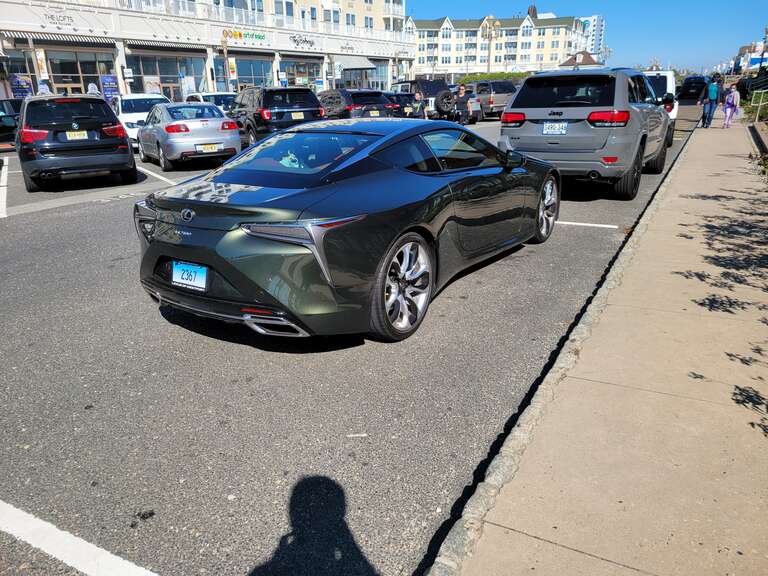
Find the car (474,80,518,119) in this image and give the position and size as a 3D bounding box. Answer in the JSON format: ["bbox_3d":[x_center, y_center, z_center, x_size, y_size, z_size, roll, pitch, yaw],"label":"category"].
[{"bbox_3d":[4.723,-9.899,30.687,1.970,1.900,5.050,-12,22,-29],"label":"car"}]

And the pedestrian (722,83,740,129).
[{"bbox_3d":[11.584,-6.042,19.155,0.500,1.420,0.330,13,24,36],"label":"pedestrian"}]

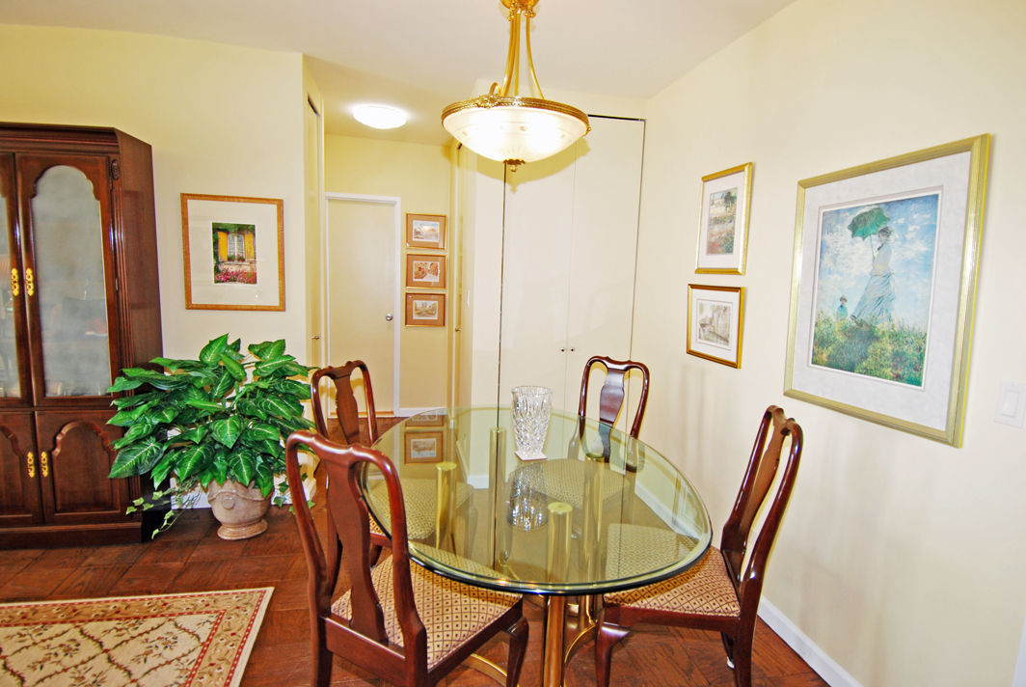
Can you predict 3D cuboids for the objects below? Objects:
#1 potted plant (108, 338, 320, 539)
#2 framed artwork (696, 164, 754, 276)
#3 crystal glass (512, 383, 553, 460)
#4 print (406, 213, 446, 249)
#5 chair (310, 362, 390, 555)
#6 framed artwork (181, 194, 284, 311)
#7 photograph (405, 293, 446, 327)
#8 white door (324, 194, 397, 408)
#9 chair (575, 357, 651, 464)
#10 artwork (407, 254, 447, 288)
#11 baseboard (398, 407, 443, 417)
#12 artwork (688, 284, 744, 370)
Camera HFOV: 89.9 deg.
[{"bbox_3d":[-1.478,0.490,2.623,0.920,1.070,0.760,1,8,-13],"label":"potted plant"},{"bbox_3d":[1.014,-0.590,2.519,0.028,0.500,0.410,1,8,-13],"label":"framed artwork"},{"bbox_3d":[0.073,0.309,2.002,0.165,0.265,0.165,2,8,0],"label":"crystal glass"},{"bbox_3d":[-0.804,-1.042,4.781,0.373,0.318,0.025,1,8,-13],"label":"print"},{"bbox_3d":[-0.501,0.618,2.168,0.570,1.020,0.510,5,8,20],"label":"chair"},{"bbox_3d":[-1.536,-0.489,2.833,0.515,0.622,0.028,1,8,-13],"label":"framed artwork"},{"bbox_3d":[-0.827,-0.314,4.884,0.375,0.318,0.025,1,8,-13],"label":"photograph"},{"bbox_3d":[-1.393,-0.301,4.774,0.610,2.030,0.050,1,8,-13],"label":"white door"},{"bbox_3d":[0.327,0.610,2.464,0.560,1.020,0.510,-4,10,-39],"label":"chair"},{"bbox_3d":[-0.835,-0.691,4.955,0.385,0.318,0.022,0,7,-12],"label":"artwork"},{"bbox_3d":[-0.883,0.675,5.020,0.460,0.090,0.020,1,8,-13],"label":"baseboard"},{"bbox_3d":[0.996,-0.101,2.582,0.028,0.376,0.465,1,8,-13],"label":"artwork"}]

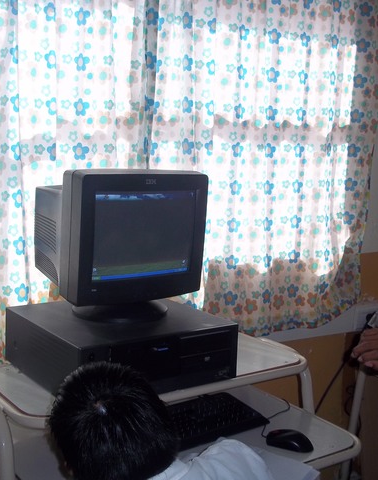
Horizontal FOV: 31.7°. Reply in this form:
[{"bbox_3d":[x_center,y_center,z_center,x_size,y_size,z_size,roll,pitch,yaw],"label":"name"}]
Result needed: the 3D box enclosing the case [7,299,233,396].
[{"bbox_3d":[-0.176,0.256,1.657,0.425,0.138,0.415,-3,9,-36],"label":"case"}]

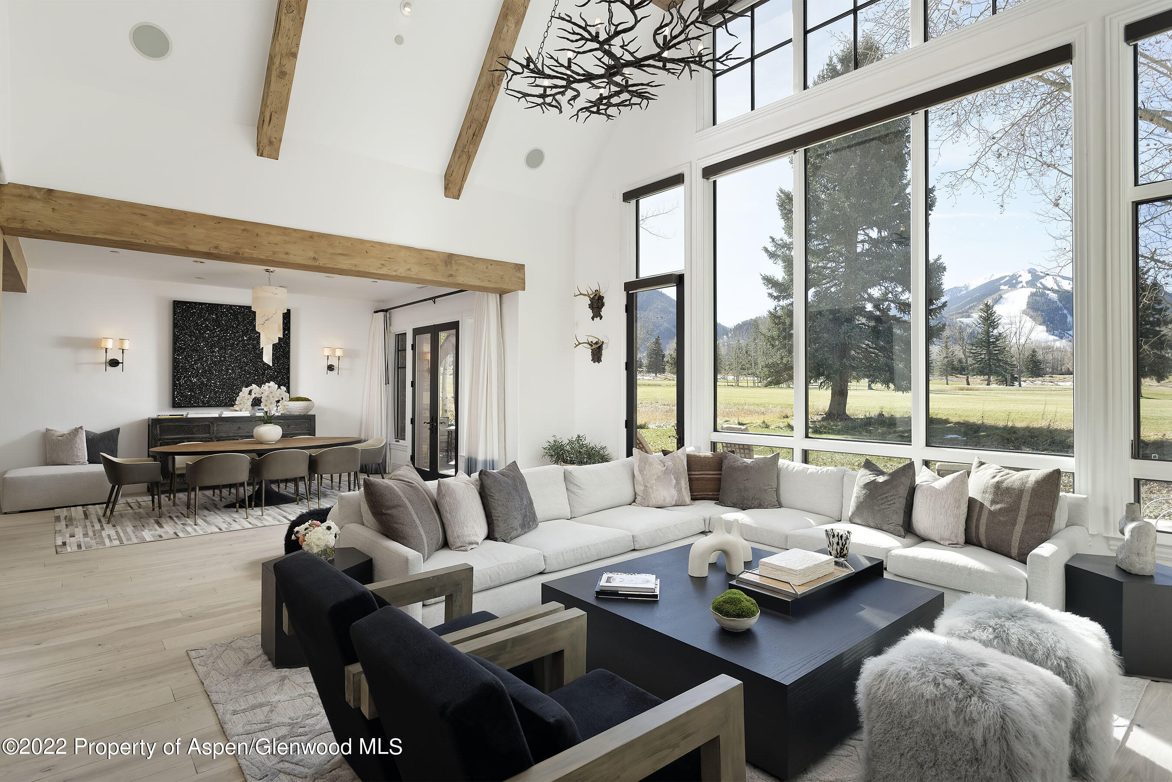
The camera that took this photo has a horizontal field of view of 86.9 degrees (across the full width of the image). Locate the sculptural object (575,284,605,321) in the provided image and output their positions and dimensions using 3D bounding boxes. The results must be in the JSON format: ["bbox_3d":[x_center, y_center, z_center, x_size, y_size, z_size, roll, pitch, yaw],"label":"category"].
[{"bbox_3d":[0.062,-1.102,7.735,0.240,0.440,0.370,0,0,-41],"label":"sculptural object"}]

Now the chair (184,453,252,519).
[{"bbox_3d":[-4.146,1.056,6.980,0.545,0.760,0.560,0,1,-41],"label":"chair"}]

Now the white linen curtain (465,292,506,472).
[{"bbox_3d":[-1.340,0.033,8.099,0.170,2.720,0.800,0,0,-41],"label":"white linen curtain"}]

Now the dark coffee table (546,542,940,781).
[{"bbox_3d":[0.838,1.259,3.400,1.560,0.355,1.550,0,0,-41],"label":"dark coffee table"}]

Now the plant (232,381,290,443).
[{"bbox_3d":[-4.098,0.270,7.841,0.620,0.780,0.460,0,1,-41],"label":"plant"}]

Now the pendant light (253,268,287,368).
[{"bbox_3d":[-4.028,-0.923,7.875,0.410,1.230,0.410,0,0,-41],"label":"pendant light"}]

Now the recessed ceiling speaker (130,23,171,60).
[{"bbox_3d":[-3.407,-2.740,4.839,0.272,0.272,0.060,0,40,-41],"label":"recessed ceiling speaker"}]

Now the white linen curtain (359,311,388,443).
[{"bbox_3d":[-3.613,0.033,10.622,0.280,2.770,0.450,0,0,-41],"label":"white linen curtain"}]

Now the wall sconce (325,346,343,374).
[{"bbox_3d":[-4.119,-0.500,10.191,0.270,0.450,0.140,0,0,-41],"label":"wall sconce"}]

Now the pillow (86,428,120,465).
[{"bbox_3d":[-6.347,0.716,8.078,0.470,0.460,0.160,0,-15,-41],"label":"pillow"}]

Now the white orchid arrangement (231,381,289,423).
[{"bbox_3d":[-4.098,0.135,7.840,0.620,0.510,0.460,0,1,-41],"label":"white orchid arrangement"}]

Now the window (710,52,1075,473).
[{"bbox_3d":[2.297,-0.882,5.320,0.150,2.920,3.040,0,1,-41],"label":"window"}]

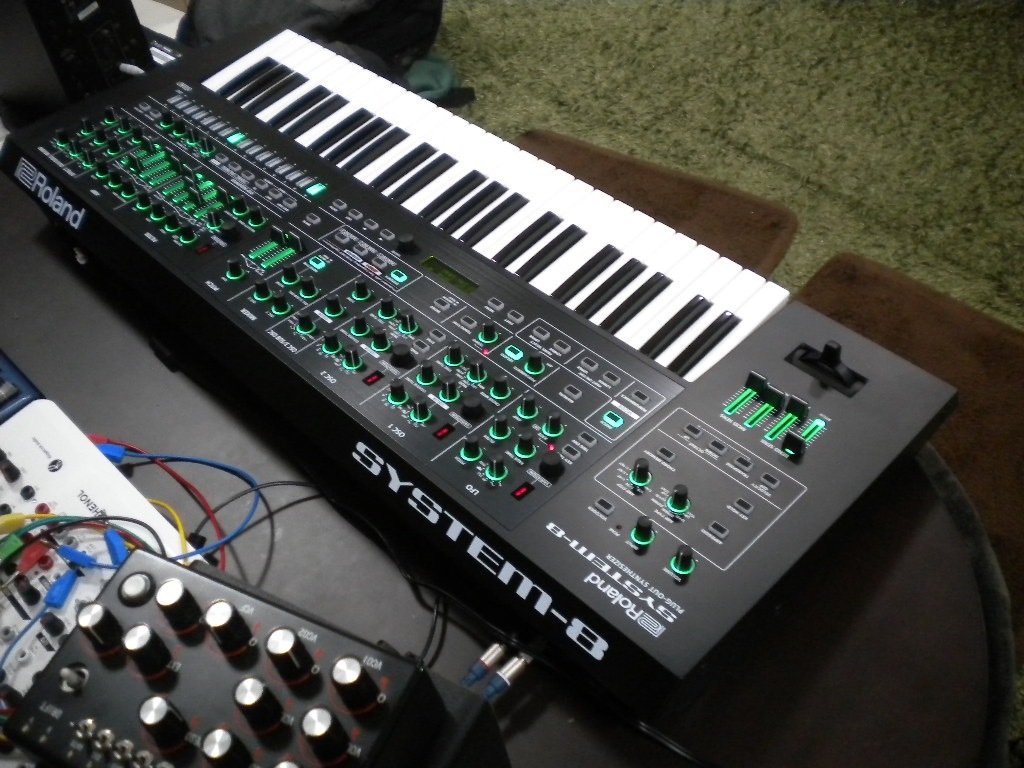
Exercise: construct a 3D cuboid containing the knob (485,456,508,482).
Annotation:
[{"bbox_3d":[-0.010,0.056,0.710,0.015,0.015,0.015,0,45,0],"label":"knob"}]

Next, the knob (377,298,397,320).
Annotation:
[{"bbox_3d":[-0.101,-0.062,0.840,0.015,0.015,0.015,-1,45,1],"label":"knob"}]

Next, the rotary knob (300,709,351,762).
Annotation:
[{"bbox_3d":[-0.093,0.176,0.517,0.019,0.025,0.019,-5,50,6],"label":"rotary knob"}]

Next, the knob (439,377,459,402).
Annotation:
[{"bbox_3d":[-0.048,0.003,0.785,0.015,0.017,0.015,-1,45,1],"label":"knob"}]

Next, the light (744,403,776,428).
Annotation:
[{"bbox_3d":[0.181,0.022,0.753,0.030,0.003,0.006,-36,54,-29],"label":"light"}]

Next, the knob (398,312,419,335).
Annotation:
[{"bbox_3d":[-0.083,-0.050,0.827,0.015,0.015,0.015,-1,45,1],"label":"knob"}]

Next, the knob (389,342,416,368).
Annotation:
[{"bbox_3d":[-0.084,-0.023,0.798,0.019,0.011,0.019,-1,45,1],"label":"knob"}]

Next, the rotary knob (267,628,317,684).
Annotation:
[{"bbox_3d":[-0.139,0.165,0.641,0.018,0.025,0.018,17,56,21],"label":"rotary knob"}]

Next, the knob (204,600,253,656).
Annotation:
[{"bbox_3d":[-0.154,0.133,0.564,0.019,0.025,0.019,-5,50,6],"label":"knob"}]

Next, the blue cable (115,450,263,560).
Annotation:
[{"bbox_3d":[-0.245,0.073,0.794,0.082,0.034,0.149,-31,53,-15],"label":"blue cable"}]

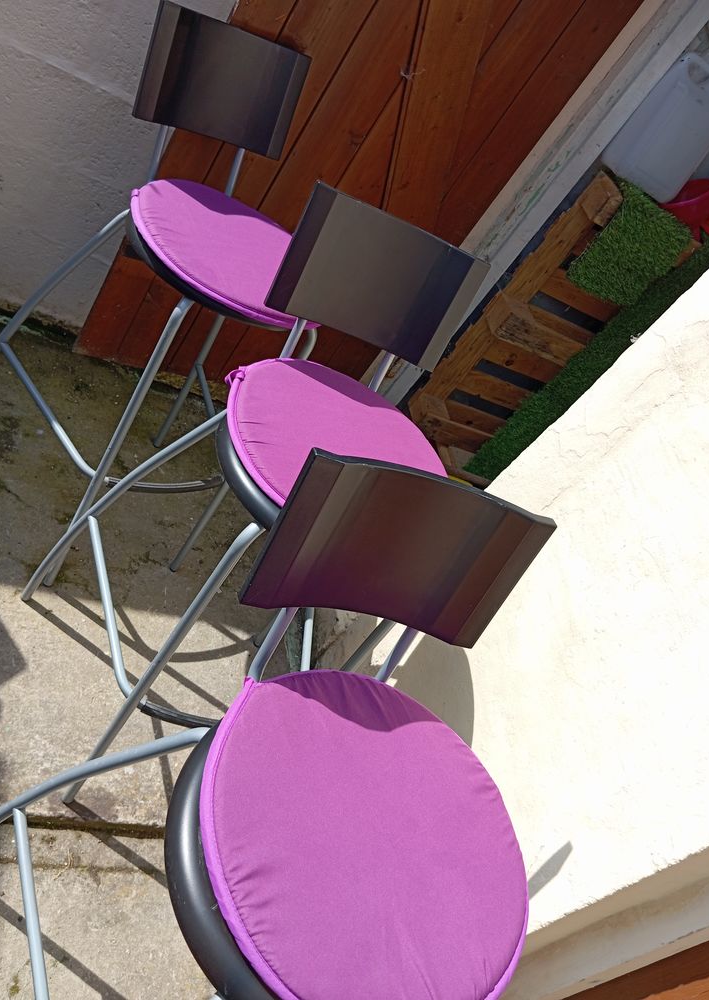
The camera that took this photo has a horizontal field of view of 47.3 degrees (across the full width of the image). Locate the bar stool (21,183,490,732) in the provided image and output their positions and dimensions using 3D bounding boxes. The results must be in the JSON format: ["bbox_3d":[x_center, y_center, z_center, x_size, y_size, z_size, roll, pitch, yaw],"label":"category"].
[{"bbox_3d":[-0.136,0.069,1.346,0.538,1.007,0.490,15,42,-32],"label":"bar stool"}]

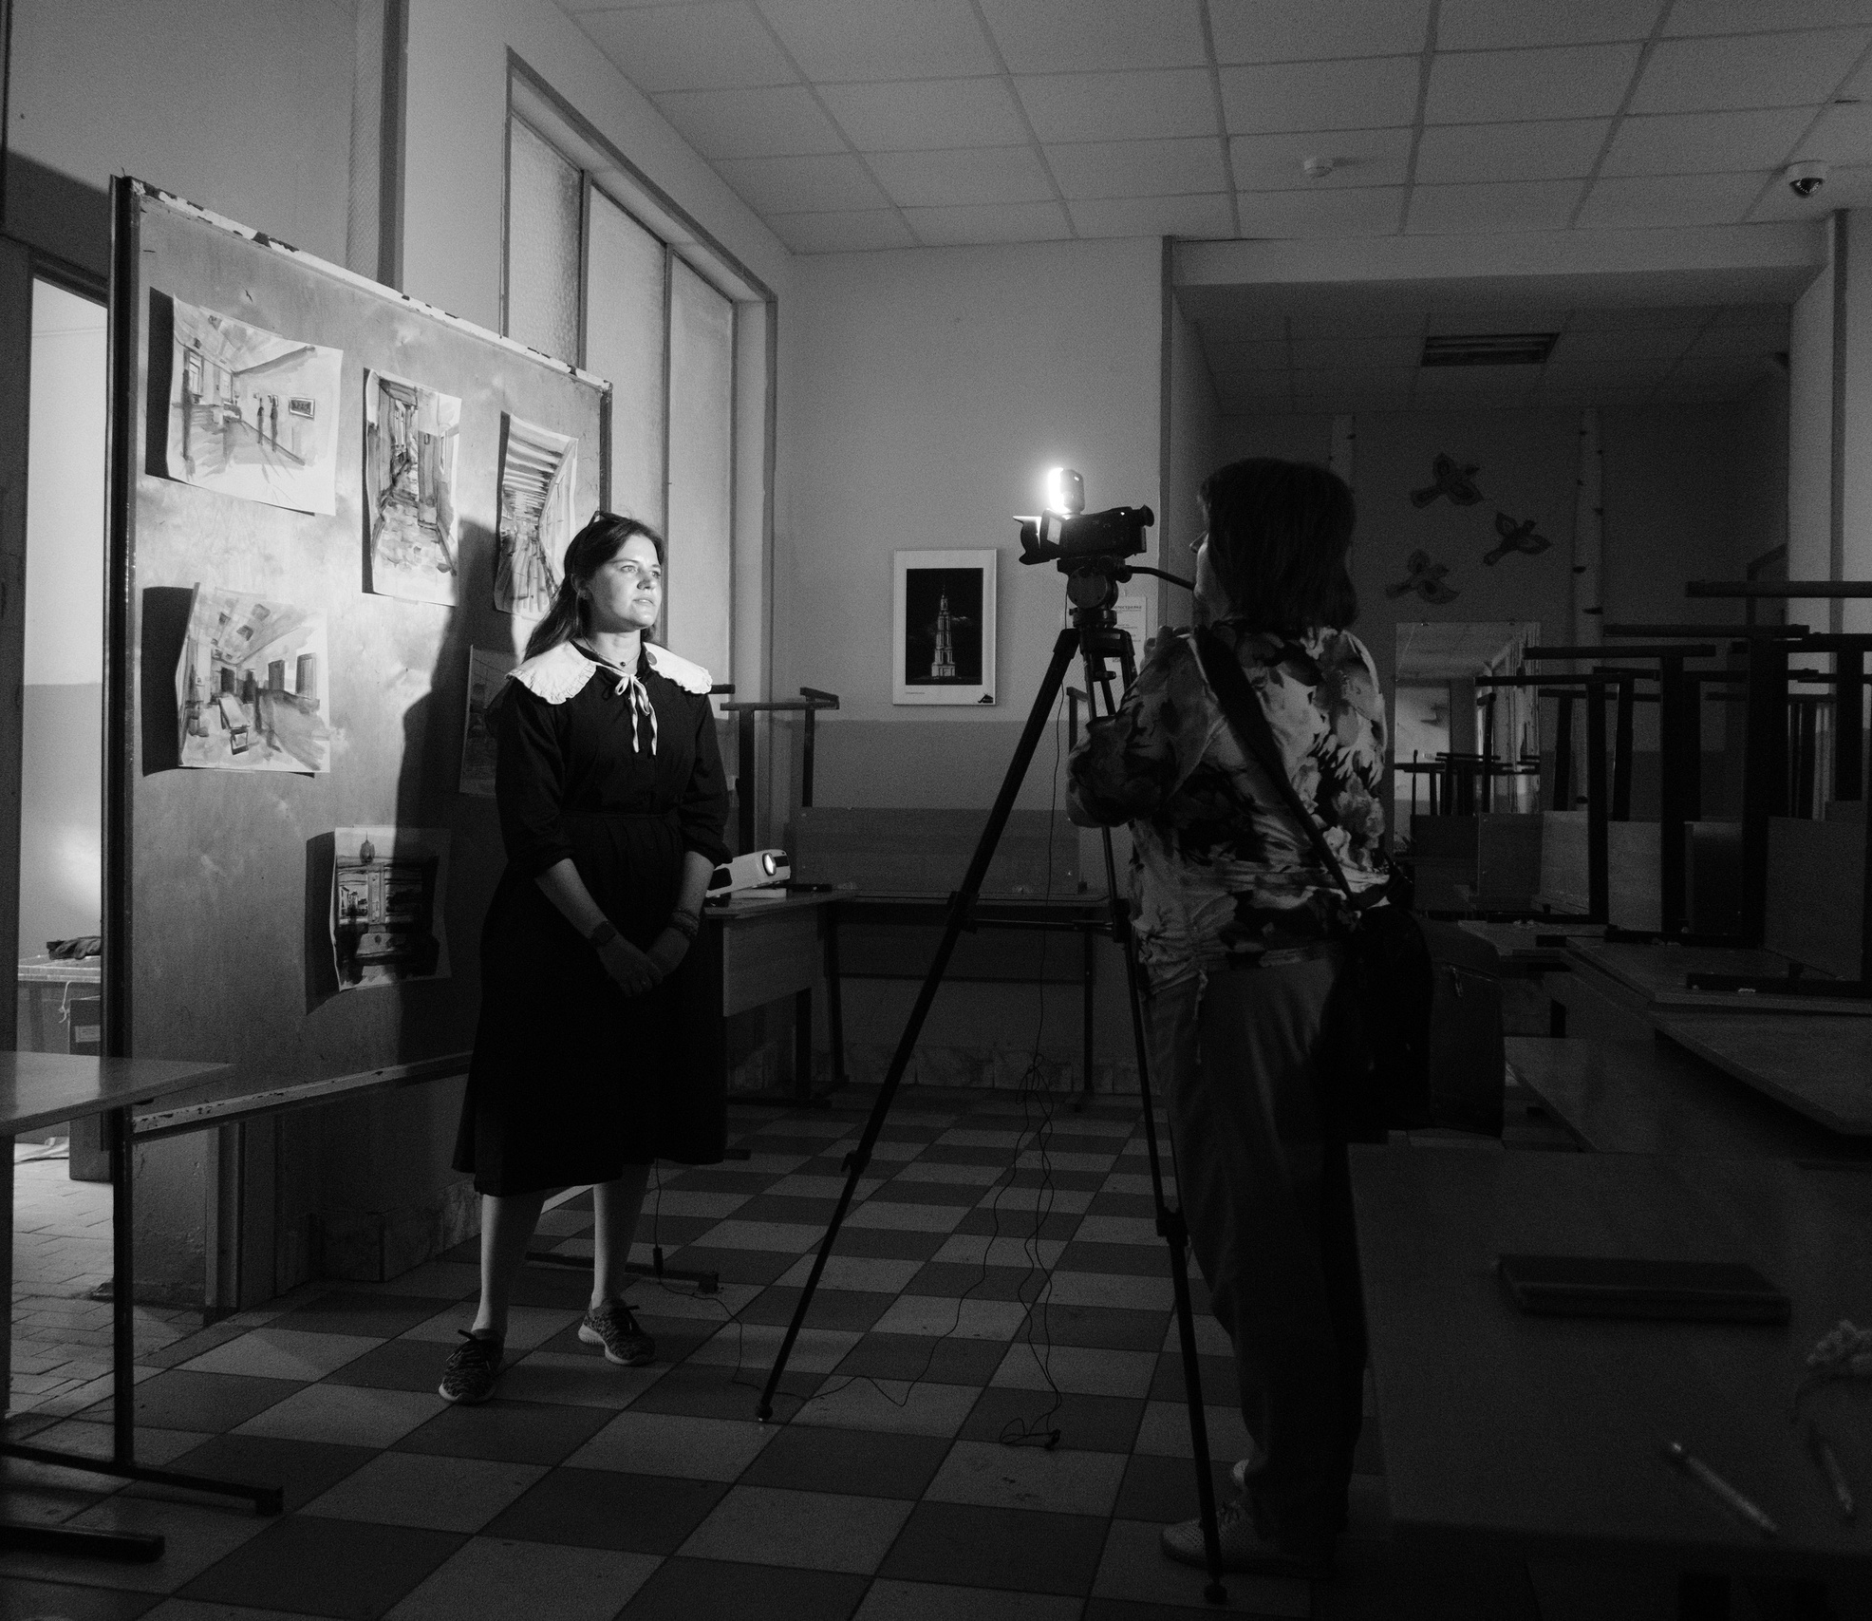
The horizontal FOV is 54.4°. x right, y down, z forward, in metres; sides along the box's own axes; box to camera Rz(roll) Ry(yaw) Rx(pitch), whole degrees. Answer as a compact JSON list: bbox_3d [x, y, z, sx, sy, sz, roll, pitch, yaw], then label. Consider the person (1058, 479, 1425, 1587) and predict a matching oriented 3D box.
[{"bbox_3d":[0.486,0.275,2.780,0.450,1.620,0.490,1,0,37],"label":"person"}]

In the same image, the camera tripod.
[{"bbox_3d":[0.126,0.340,3.087,0.870,1.475,0.990,1,0,19],"label":"camera tripod"}]

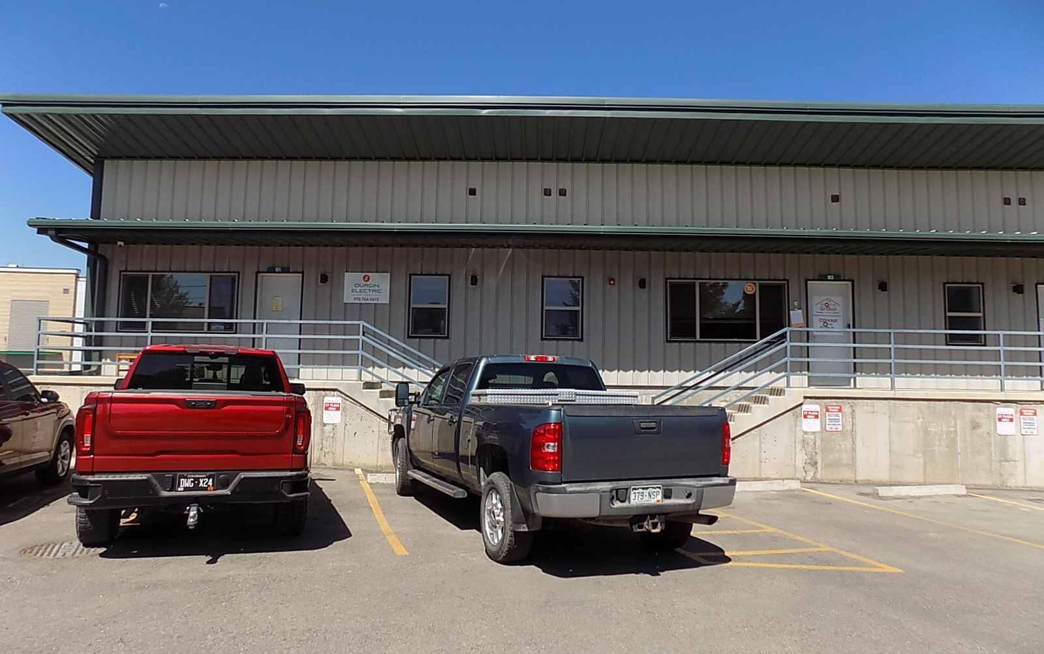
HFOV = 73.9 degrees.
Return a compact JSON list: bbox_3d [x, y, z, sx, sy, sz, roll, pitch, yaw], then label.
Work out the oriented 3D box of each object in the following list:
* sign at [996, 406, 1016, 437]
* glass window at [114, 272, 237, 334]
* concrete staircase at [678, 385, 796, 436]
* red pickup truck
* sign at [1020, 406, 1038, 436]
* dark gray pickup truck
[{"bbox_3d":[8.473,1.659,12.144,0.310,0.465,0.020,1,-5,1],"label":"sign"},{"bbox_3d":[-6.927,-0.489,13.993,2.420,1.220,0.100,1,-5,1],"label":"glass window"},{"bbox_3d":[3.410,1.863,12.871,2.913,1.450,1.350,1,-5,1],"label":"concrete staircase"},{"bbox_3d":[-3.861,1.246,8.536,2.200,1.980,5.920,3,-6,-22],"label":"red pickup truck"},{"bbox_3d":[8.875,1.667,12.139,0.305,0.465,0.020,1,-5,1],"label":"sign"},{"bbox_3d":[-0.044,1.338,8.500,2.200,1.970,6.150,3,-6,-21],"label":"dark gray pickup truck"}]

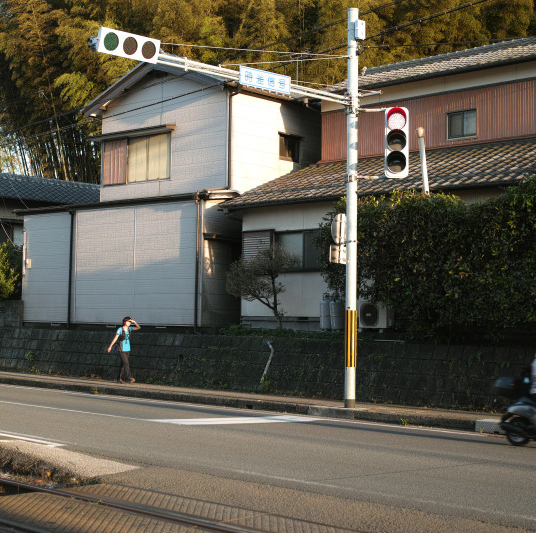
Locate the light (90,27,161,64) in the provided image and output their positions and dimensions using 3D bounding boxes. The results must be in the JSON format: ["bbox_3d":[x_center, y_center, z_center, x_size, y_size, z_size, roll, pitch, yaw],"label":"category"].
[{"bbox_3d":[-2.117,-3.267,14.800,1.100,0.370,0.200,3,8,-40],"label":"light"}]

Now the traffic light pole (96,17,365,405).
[{"bbox_3d":[-0.373,-1.162,16.514,5.550,7.150,0.600,3,-4,-40],"label":"traffic light pole"}]

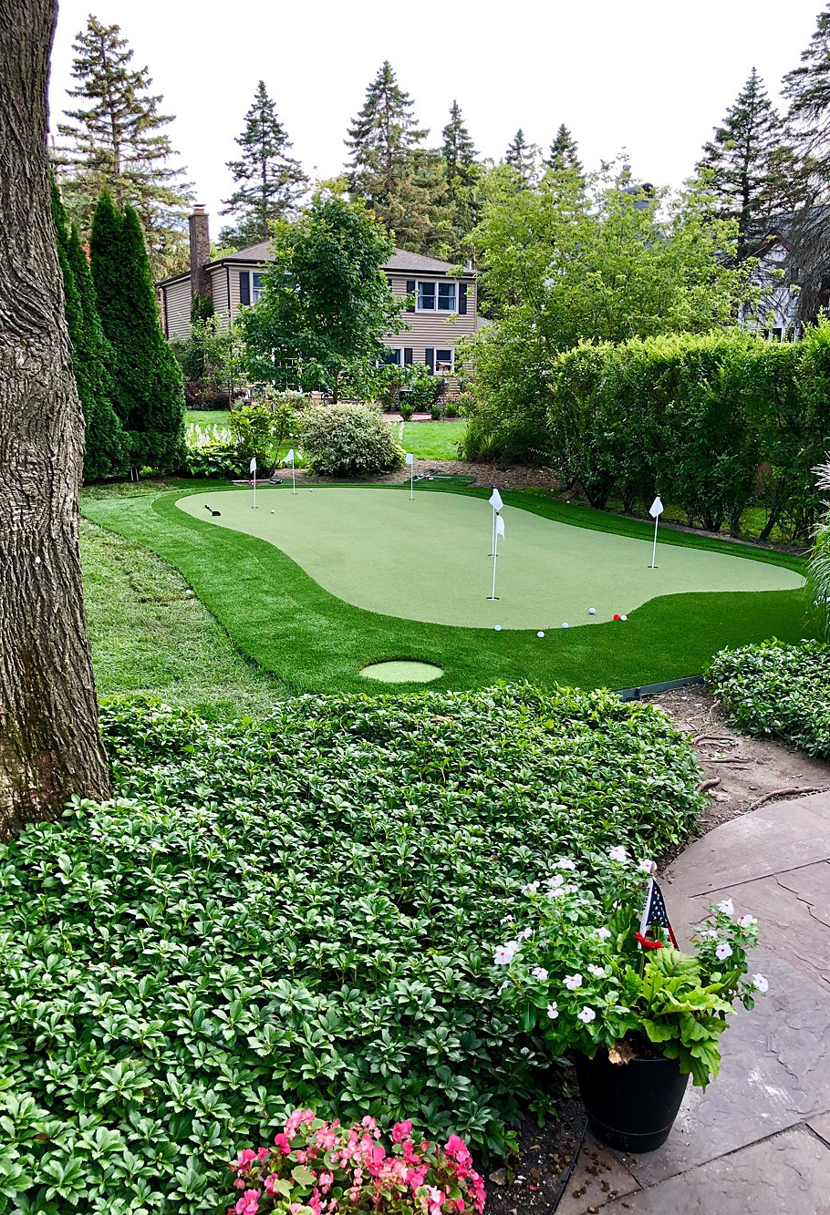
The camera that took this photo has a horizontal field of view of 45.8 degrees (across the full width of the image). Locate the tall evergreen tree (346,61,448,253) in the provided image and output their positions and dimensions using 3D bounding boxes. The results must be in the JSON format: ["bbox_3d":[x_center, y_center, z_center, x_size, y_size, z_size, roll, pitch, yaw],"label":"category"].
[{"bbox_3d":[-1.269,-24.348,64.093,6.563,20.459,7.000,0,13,0],"label":"tall evergreen tree"}]

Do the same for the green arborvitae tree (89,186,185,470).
[{"bbox_3d":[-5.171,-5.081,18.362,1.774,4.970,1.600,0,13,0],"label":"green arborvitae tree"}]

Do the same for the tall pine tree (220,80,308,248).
[{"bbox_3d":[-9.865,-23.862,64.227,5.770,19.309,6.200,0,13,0],"label":"tall pine tree"}]

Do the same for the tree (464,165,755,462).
[{"bbox_3d":[4.370,-6.568,22.068,6.545,6.260,6.000,0,13,0],"label":"tree"}]

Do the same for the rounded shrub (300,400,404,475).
[{"bbox_3d":[-1.232,-3.287,18.893,2.044,1.299,1.850,0,13,0],"label":"rounded shrub"}]

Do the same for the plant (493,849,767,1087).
[{"bbox_3d":[0.496,0.790,2.251,0.604,0.482,0.520,0,13,0],"label":"plant"}]

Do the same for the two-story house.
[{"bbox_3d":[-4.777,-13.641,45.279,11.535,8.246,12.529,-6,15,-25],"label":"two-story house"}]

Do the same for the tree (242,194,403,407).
[{"bbox_3d":[-2.559,-7.947,26.894,4.572,6.379,4.400,0,13,0],"label":"tree"}]

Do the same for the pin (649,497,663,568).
[{"bbox_3d":[2.323,-0.735,9.478,0.140,0.710,0.100,0,13,0],"label":"pin"}]

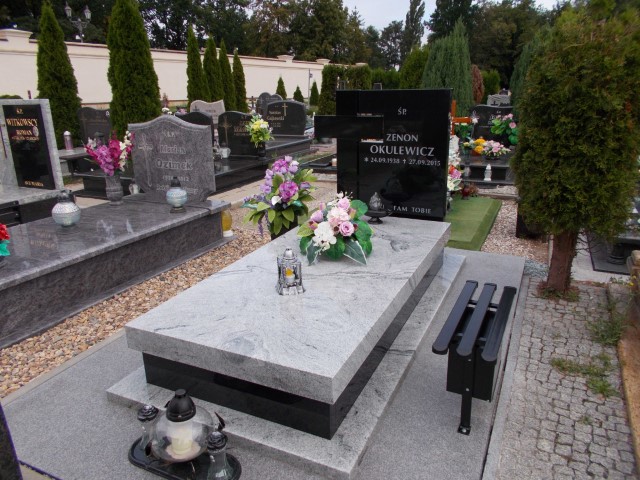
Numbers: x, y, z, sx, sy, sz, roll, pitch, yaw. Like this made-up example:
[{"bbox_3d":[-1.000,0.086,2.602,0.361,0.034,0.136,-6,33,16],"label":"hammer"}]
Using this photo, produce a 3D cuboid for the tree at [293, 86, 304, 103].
[{"bbox_3d":[-1.323,-8.861,29.580,0.734,1.326,0.734,-1,18,0],"label":"tree"}]

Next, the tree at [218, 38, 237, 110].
[{"bbox_3d":[-4.671,-8.257,24.276,0.836,3.774,0.836,7,20,25],"label":"tree"}]

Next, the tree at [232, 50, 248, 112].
[{"bbox_3d":[-4.159,-8.188,24.990,0.765,3.213,0.765,7,20,25],"label":"tree"}]

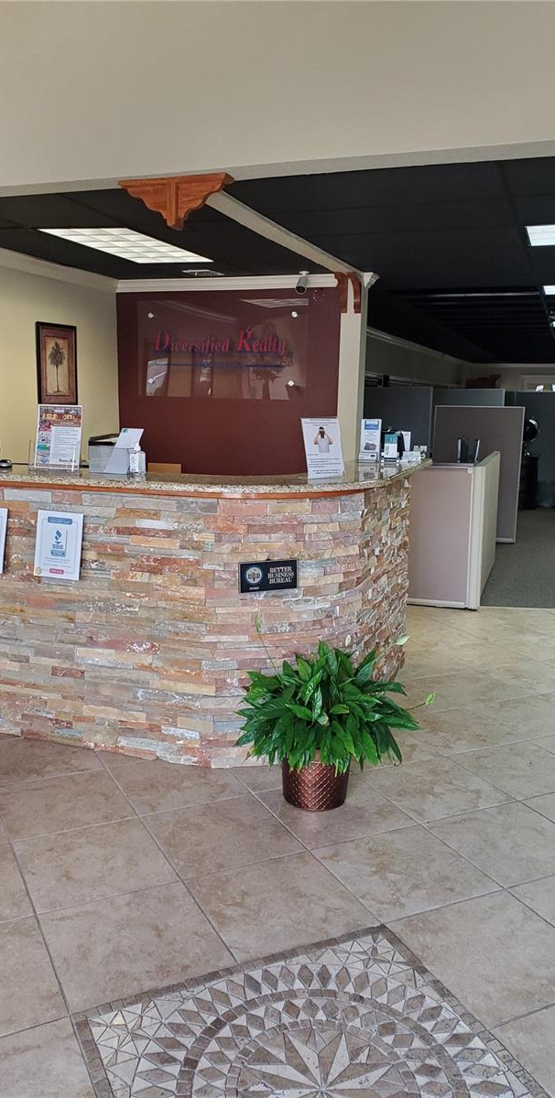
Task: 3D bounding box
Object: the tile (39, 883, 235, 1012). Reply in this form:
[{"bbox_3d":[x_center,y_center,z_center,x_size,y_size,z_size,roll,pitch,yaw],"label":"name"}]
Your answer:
[{"bbox_3d":[-0.411,1.113,2.328,0.452,0.010,0.452,-4,11,-25],"label":"tile"}]

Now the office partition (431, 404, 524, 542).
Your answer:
[{"bbox_3d":[2.227,-0.842,9.250,0.940,1.490,0.060,4,10,19],"label":"office partition"}]

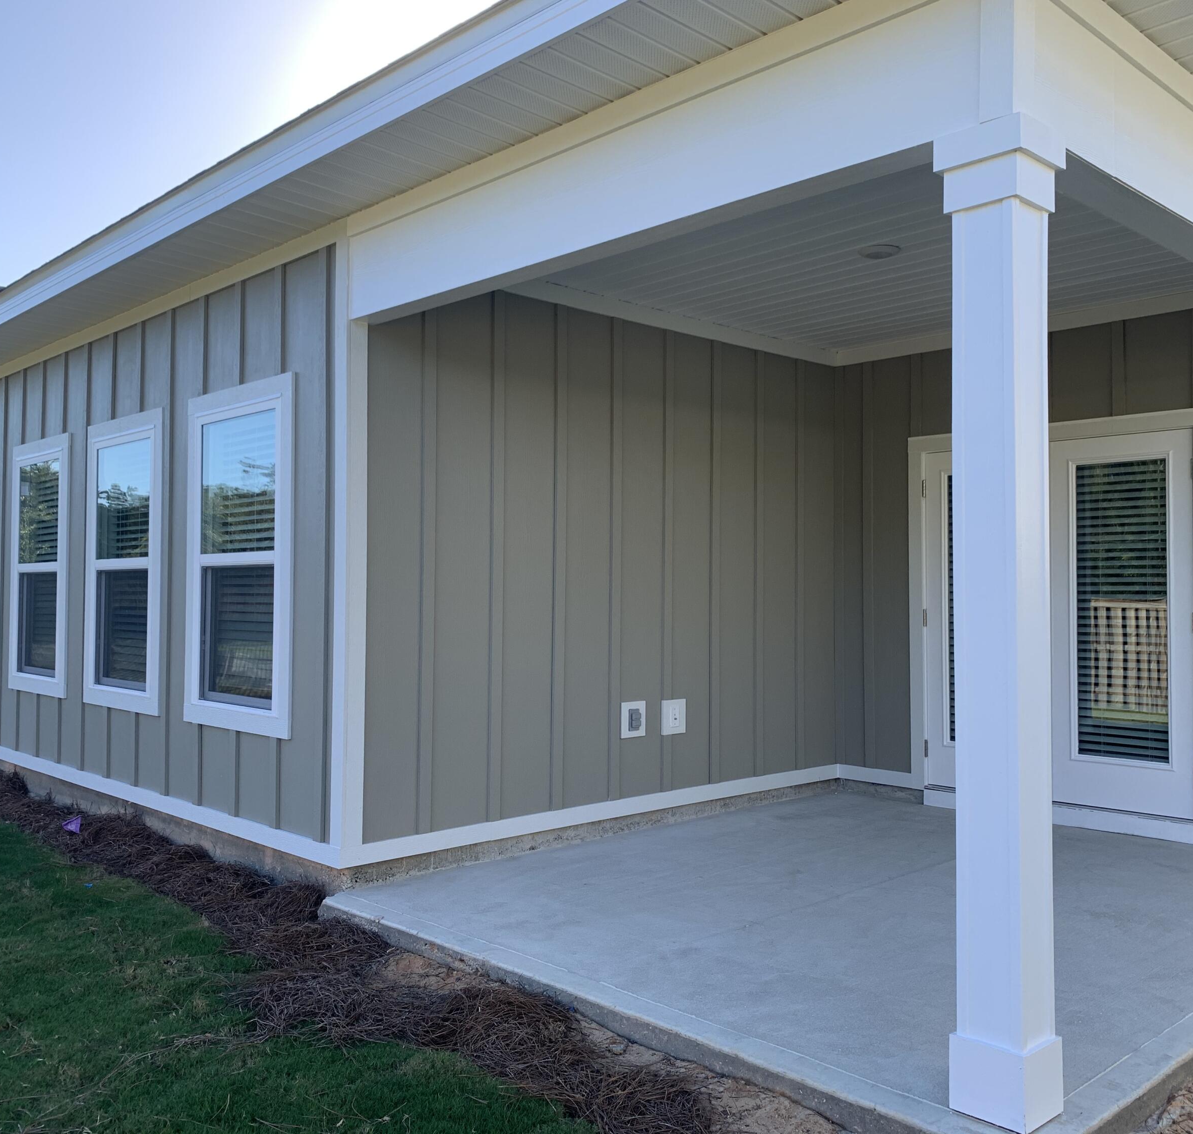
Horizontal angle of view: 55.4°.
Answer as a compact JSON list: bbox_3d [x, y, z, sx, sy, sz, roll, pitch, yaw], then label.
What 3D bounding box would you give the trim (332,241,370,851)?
[{"bbox_3d":[-1.077,-0.105,4.957,0.108,2.635,0.090,1,-2,-44],"label":"trim"}]

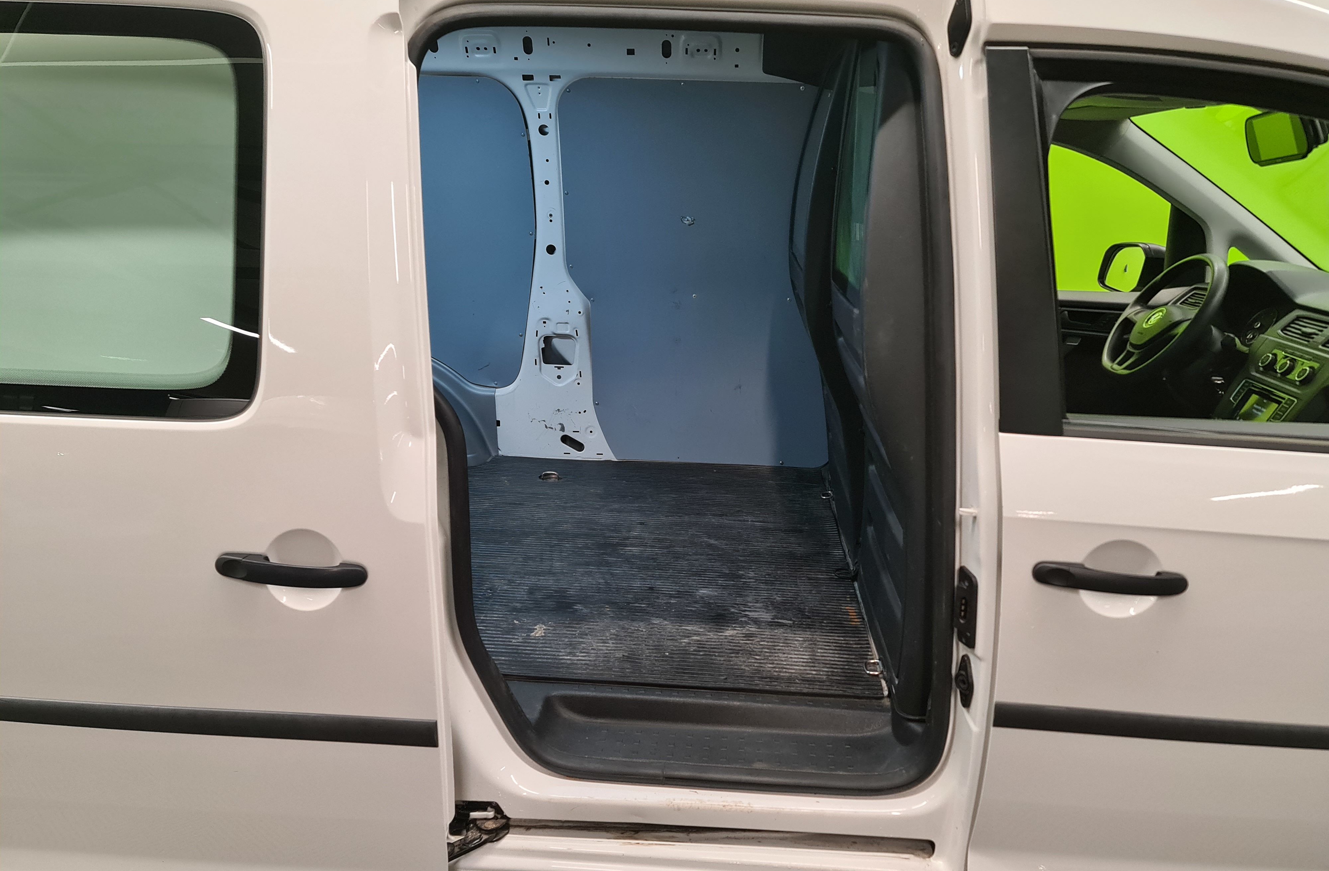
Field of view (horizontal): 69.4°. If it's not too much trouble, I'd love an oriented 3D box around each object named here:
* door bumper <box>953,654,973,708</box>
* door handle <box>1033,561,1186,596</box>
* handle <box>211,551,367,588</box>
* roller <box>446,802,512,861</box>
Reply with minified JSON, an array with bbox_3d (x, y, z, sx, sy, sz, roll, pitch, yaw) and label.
[{"bbox_3d":[0.427,0.350,1.365,0.018,0.072,0.033,-5,16,-23],"label":"door bumper"},{"bbox_3d":[0.576,0.185,1.242,0.194,0.028,0.042,2,15,4],"label":"door handle"},{"bbox_3d":[-0.463,0.168,1.191,0.194,0.028,0.042,2,15,4],"label":"handle"},{"bbox_3d":[-0.291,0.590,1.446,0.105,0.052,0.105,2,15,4],"label":"roller"}]

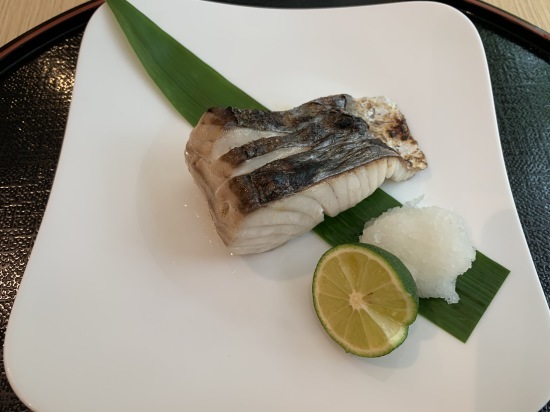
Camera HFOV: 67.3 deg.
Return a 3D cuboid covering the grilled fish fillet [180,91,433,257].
[{"bbox_3d":[0.016,-0.022,0.187,0.104,0.028,0.060,-18,68,-7],"label":"grilled fish fillet"}]

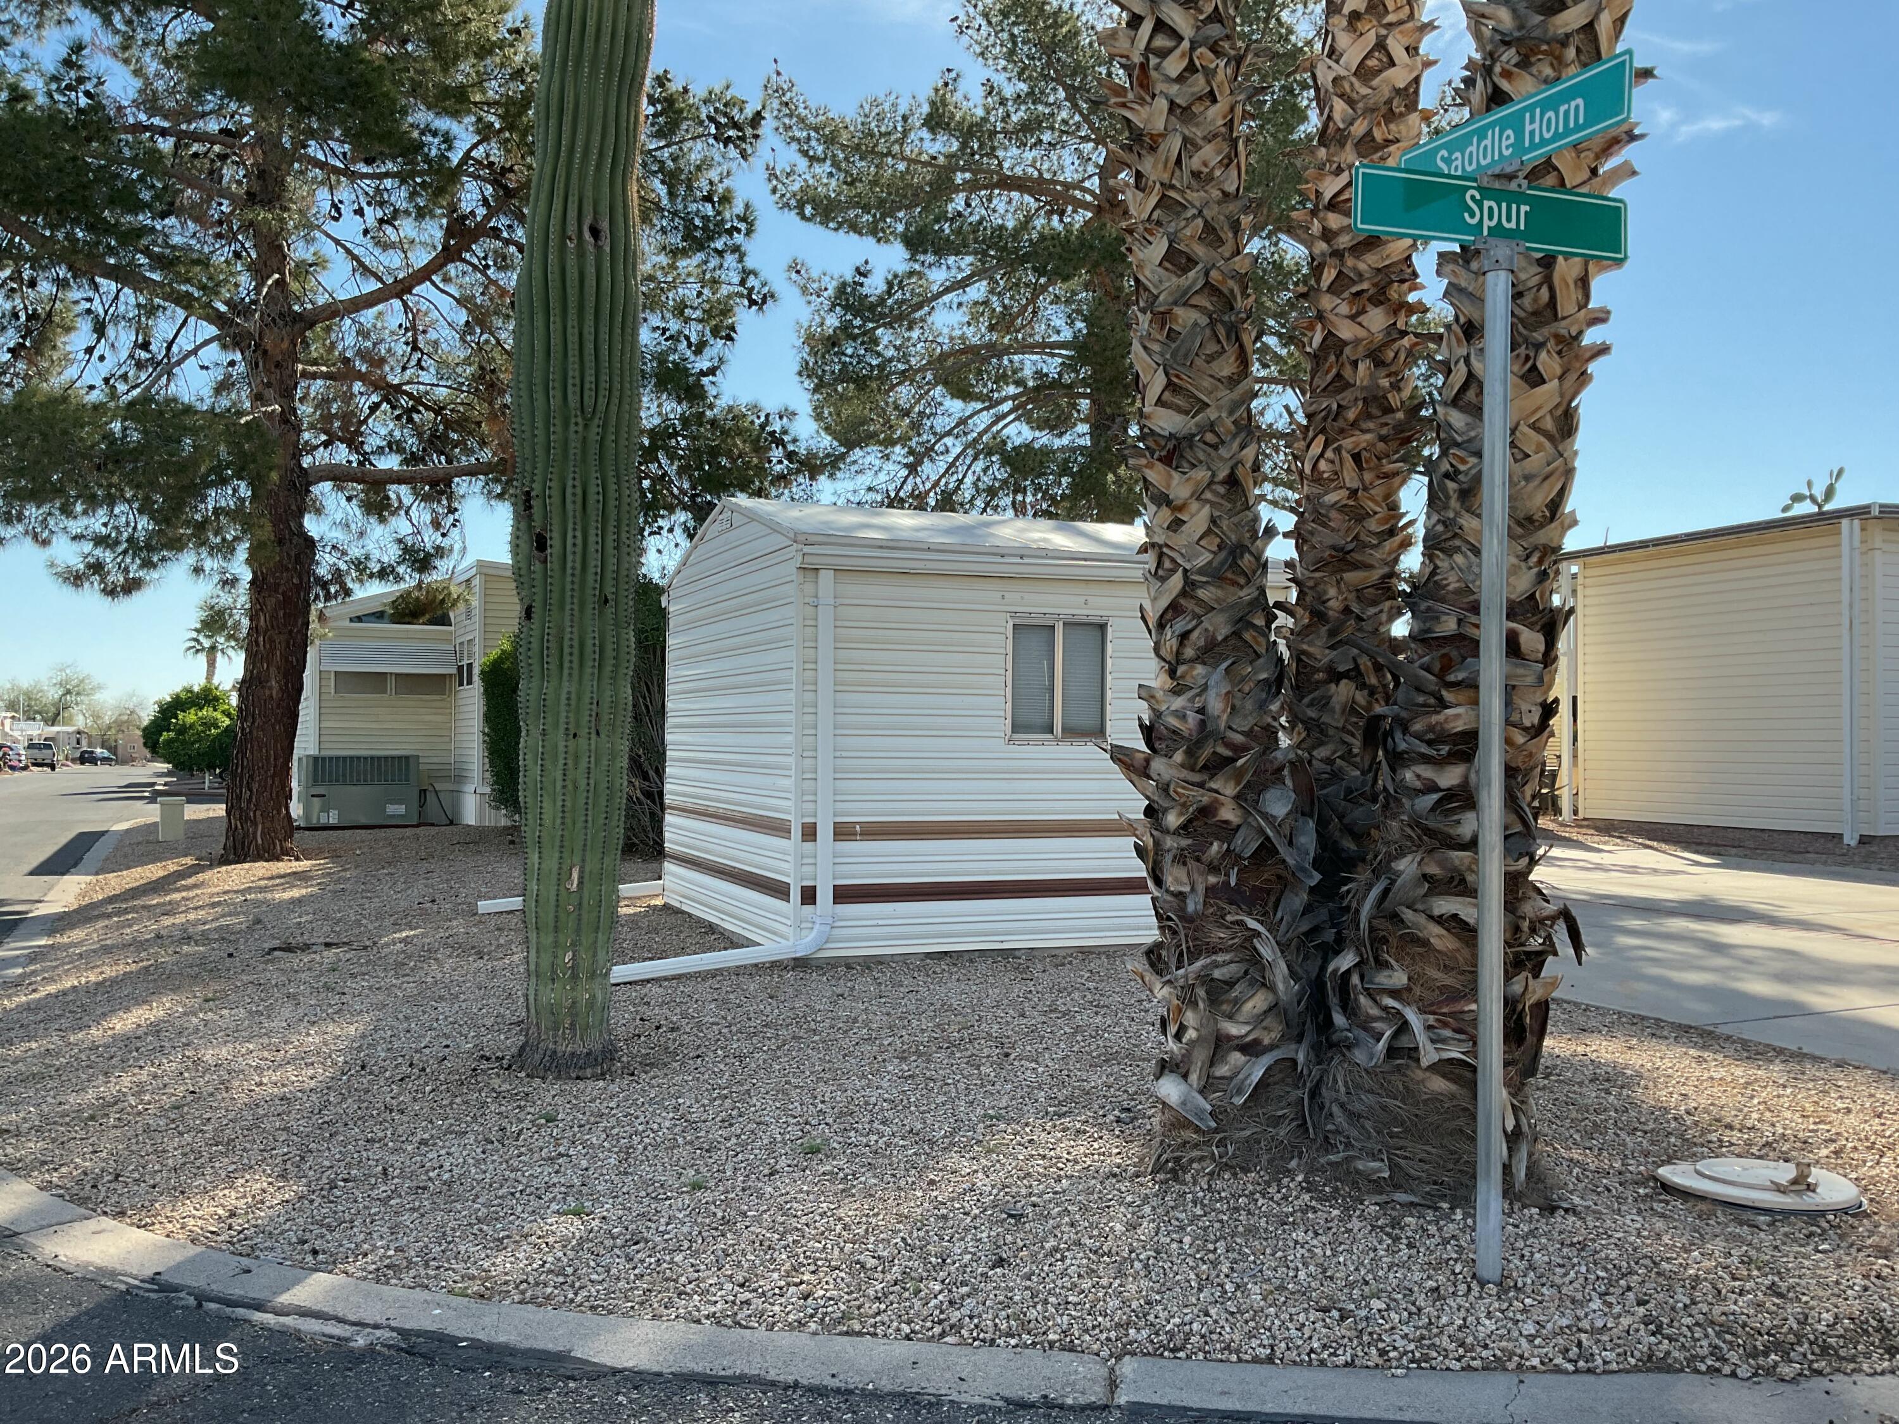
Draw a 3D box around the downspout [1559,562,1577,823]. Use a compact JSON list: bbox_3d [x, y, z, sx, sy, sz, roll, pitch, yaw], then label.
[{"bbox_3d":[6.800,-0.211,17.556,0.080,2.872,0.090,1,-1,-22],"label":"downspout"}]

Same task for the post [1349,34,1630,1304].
[{"bbox_3d":[1.239,-0.048,3.610,0.770,2.660,0.770,1,-1,-22],"label":"post"}]

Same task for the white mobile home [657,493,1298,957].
[{"bbox_3d":[0.014,0.032,10.947,3.231,2.796,3.590,1,-1,-22],"label":"white mobile home"}]

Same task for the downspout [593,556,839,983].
[{"bbox_3d":[-1.189,0.311,8.517,1.265,2.258,0.200,1,-1,-22],"label":"downspout"}]

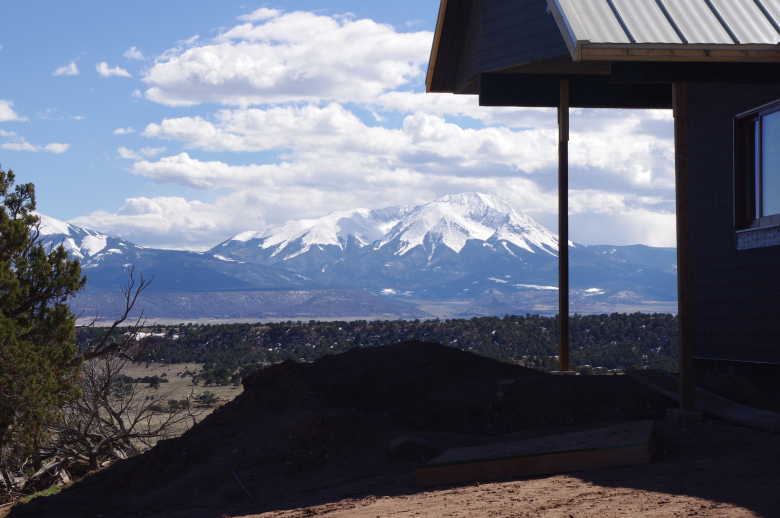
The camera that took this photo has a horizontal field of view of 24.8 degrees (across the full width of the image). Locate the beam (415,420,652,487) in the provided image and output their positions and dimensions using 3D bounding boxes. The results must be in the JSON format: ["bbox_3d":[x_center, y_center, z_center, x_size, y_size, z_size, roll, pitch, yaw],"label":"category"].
[{"bbox_3d":[1.170,1.520,13.900,1.780,0.165,1.120,-7,2,11],"label":"beam"}]

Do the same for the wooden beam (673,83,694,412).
[{"bbox_3d":[2.366,-0.097,14.295,0.095,2.653,0.095,0,-2,-7],"label":"wooden beam"}]

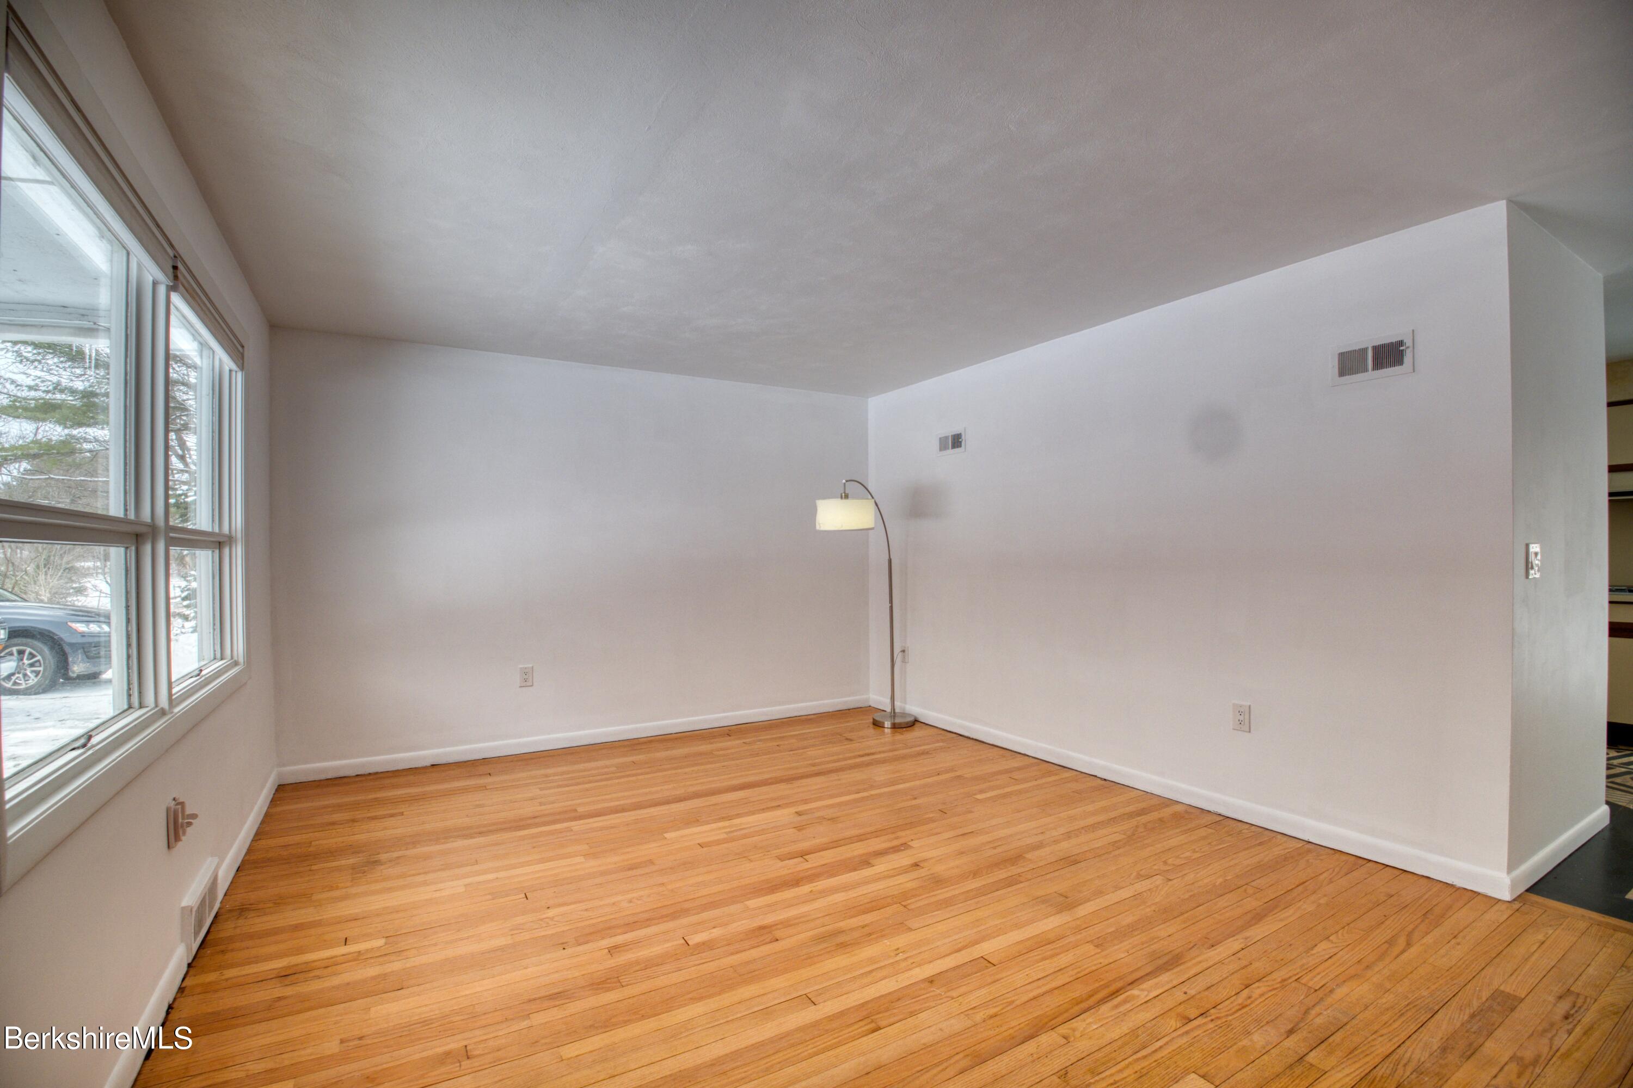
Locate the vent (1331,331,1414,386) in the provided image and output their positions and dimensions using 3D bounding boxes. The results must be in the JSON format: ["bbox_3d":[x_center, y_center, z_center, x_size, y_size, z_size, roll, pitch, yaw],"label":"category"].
[{"bbox_3d":[2.201,-0.733,2.700,0.018,0.165,0.264,0,0,-33],"label":"vent"}]

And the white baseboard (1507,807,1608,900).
[{"bbox_3d":[2.972,1.200,2.696,1.288,0.083,0.014,0,0,-31],"label":"white baseboard"}]

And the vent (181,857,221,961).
[{"bbox_3d":[-1.963,1.163,2.179,0.027,0.177,0.375,0,0,-32],"label":"vent"}]

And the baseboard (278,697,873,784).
[{"bbox_3d":[-1.203,1.226,4.466,3.783,0.083,0.014,0,0,-29],"label":"baseboard"}]

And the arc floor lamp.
[{"bbox_3d":[0.351,0.420,4.582,0.377,1.681,0.843,0,0,43],"label":"arc floor lamp"}]

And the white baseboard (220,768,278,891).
[{"bbox_3d":[-2.485,1.227,2.998,0.014,0.083,1.443,0,0,-32],"label":"white baseboard"}]

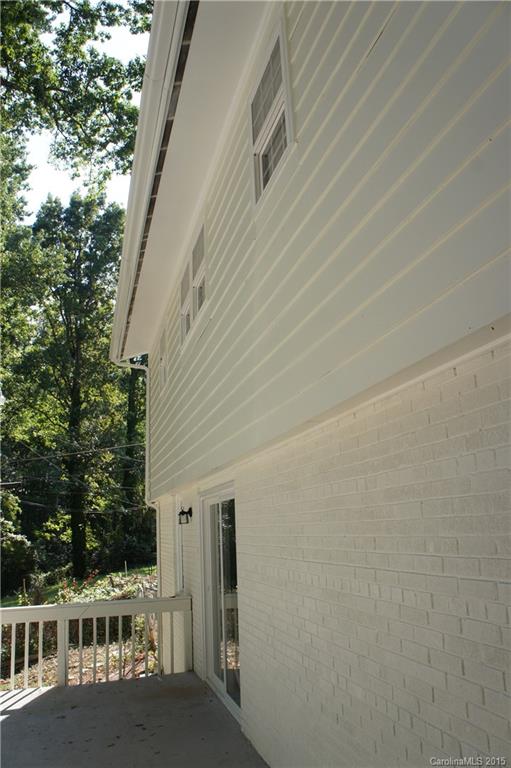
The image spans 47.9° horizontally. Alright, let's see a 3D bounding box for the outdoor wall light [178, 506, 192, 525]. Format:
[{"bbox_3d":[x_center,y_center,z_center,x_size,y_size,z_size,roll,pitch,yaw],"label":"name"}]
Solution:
[{"bbox_3d":[-0.879,1.691,7.319,0.155,0.220,0.110,1,-15,-16],"label":"outdoor wall light"}]

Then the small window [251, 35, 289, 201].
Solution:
[{"bbox_3d":[0.117,-1.812,4.014,0.100,0.930,0.797,1,-15,-16],"label":"small window"}]

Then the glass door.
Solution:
[{"bbox_3d":[-0.299,2.152,5.842,0.100,1.984,1.703,1,-15,-16],"label":"glass door"}]

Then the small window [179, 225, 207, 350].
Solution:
[{"bbox_3d":[-0.706,-1.100,6.782,0.100,0.936,1.686,1,-15,-16],"label":"small window"}]

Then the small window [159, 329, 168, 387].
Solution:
[{"bbox_3d":[-1.437,-0.439,9.236,0.100,0.912,0.808,1,-15,-16],"label":"small window"}]

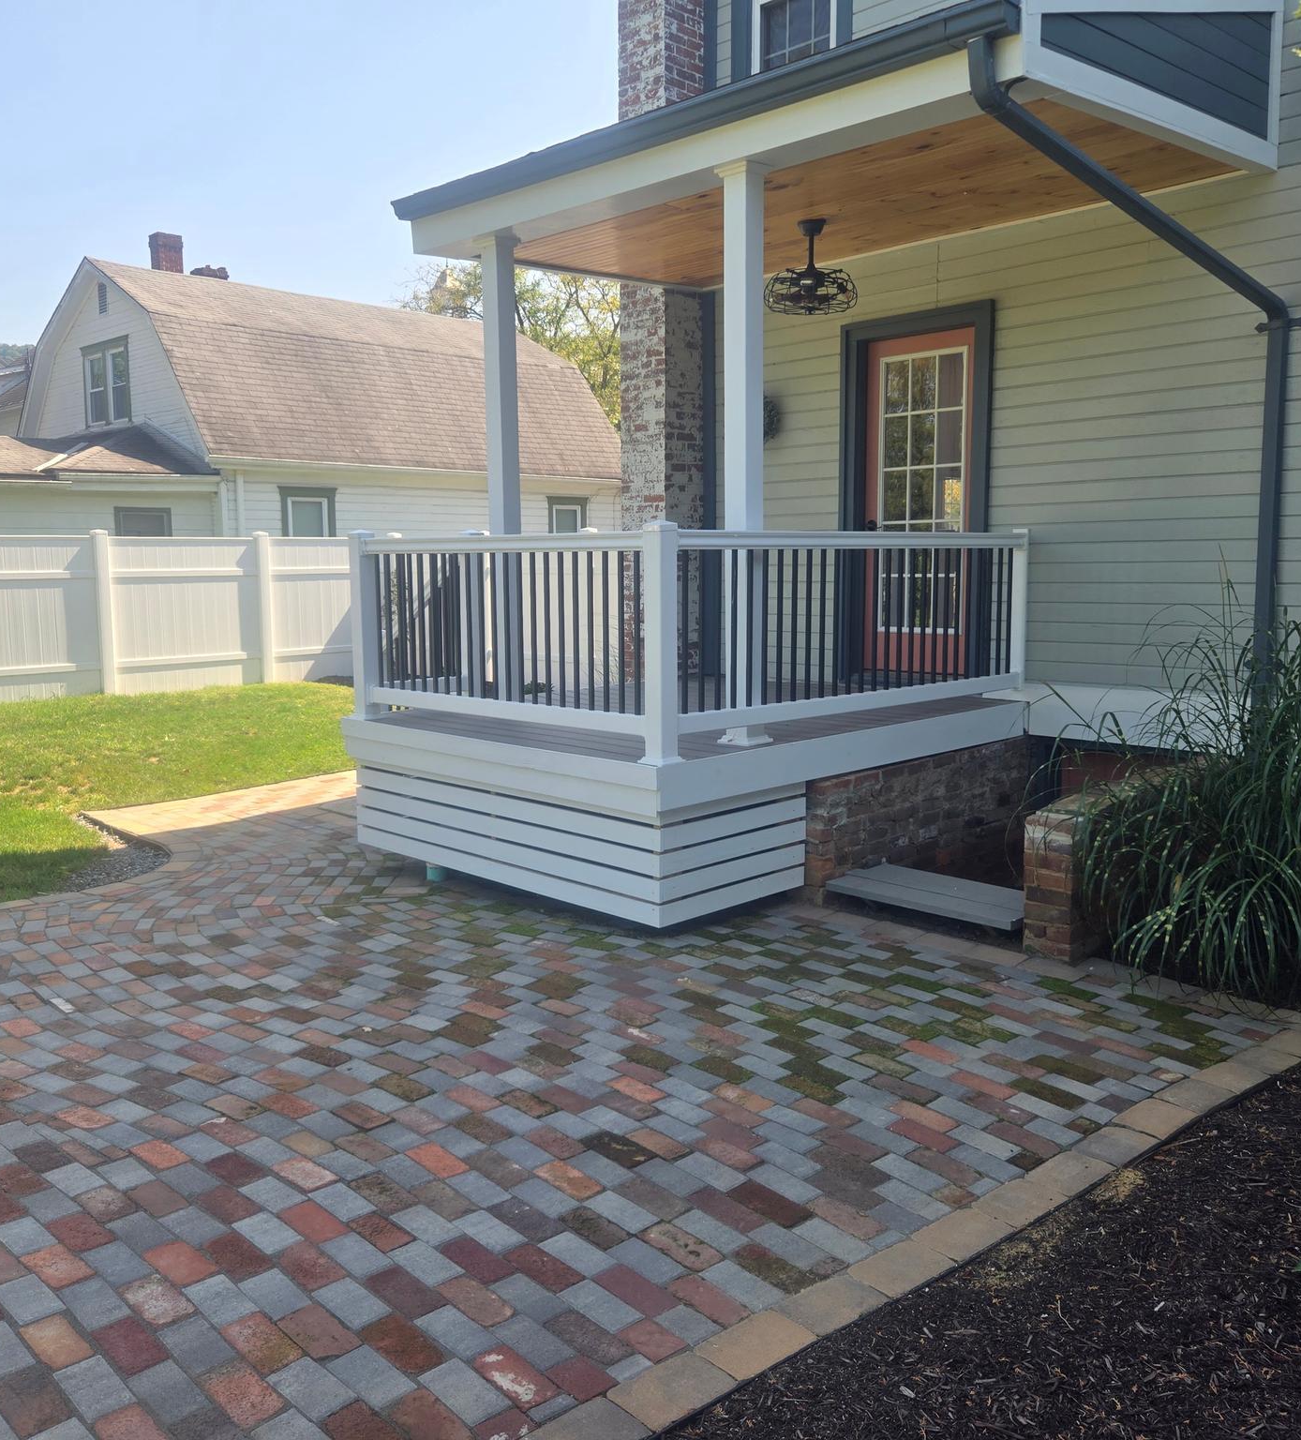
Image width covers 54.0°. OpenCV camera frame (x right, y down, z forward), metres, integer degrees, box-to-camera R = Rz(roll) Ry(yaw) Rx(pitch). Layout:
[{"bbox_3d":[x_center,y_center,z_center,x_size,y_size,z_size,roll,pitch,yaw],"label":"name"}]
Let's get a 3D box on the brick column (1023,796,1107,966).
[{"bbox_3d":[1.644,0.630,5.033,0.205,0.570,0.300,7,10,45],"label":"brick column"}]

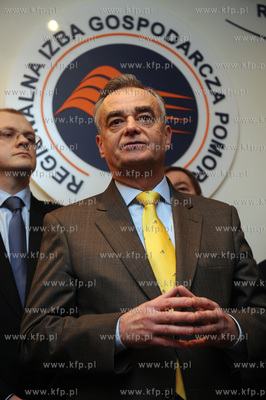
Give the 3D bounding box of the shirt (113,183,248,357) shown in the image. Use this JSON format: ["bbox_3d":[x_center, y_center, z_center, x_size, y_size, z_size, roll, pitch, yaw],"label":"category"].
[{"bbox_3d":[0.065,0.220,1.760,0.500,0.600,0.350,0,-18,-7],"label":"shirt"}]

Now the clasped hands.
[{"bbox_3d":[0.092,0.238,1.580,0.235,0.120,0.130,0,-18,-7],"label":"clasped hands"}]

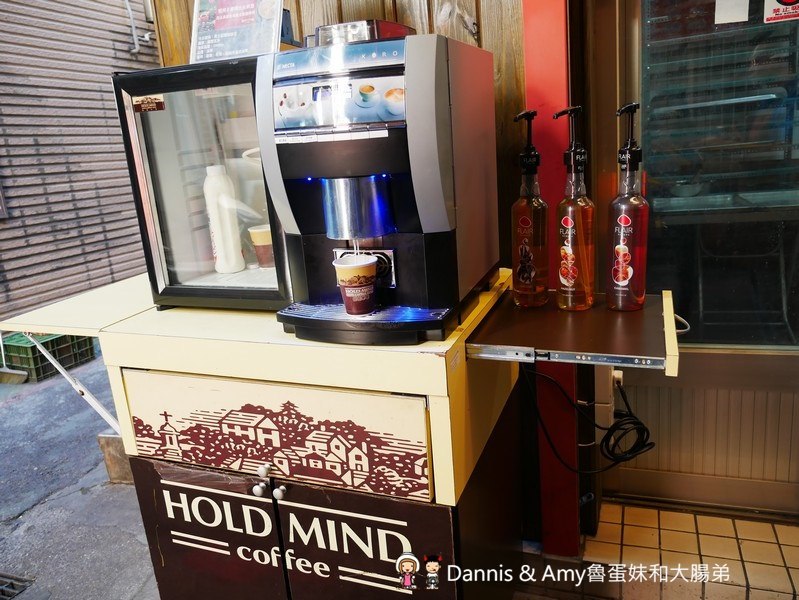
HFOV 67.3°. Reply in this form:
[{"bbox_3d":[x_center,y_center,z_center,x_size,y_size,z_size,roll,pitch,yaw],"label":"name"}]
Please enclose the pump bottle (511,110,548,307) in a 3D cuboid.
[{"bbox_3d":[0.268,-0.188,1.267,0.087,0.404,0.075,-14,18,-31],"label":"pump bottle"}]

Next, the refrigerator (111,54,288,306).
[{"bbox_3d":[-0.336,-0.266,1.423,0.366,0.519,0.400,2,17,22],"label":"refrigerator"}]

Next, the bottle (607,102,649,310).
[{"bbox_3d":[0.451,-0.180,1.192,0.087,0.401,0.075,-13,17,-27],"label":"bottle"}]

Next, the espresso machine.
[{"bbox_3d":[-0.024,-0.266,1.228,0.344,0.575,0.508,2,17,22],"label":"espresso machine"}]

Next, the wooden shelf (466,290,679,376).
[{"bbox_3d":[0.338,0.048,1.215,0.396,0.040,0.373,2,17,22],"label":"wooden shelf"}]

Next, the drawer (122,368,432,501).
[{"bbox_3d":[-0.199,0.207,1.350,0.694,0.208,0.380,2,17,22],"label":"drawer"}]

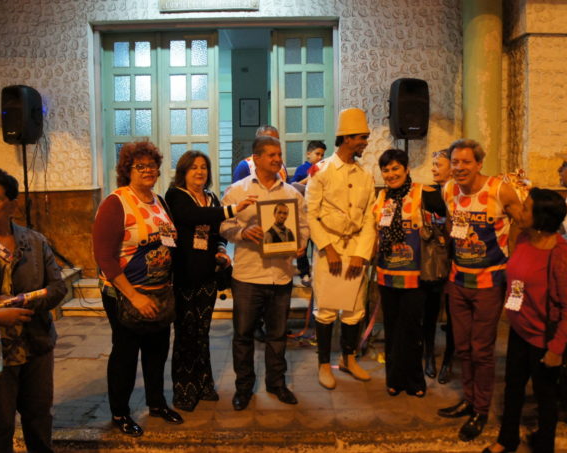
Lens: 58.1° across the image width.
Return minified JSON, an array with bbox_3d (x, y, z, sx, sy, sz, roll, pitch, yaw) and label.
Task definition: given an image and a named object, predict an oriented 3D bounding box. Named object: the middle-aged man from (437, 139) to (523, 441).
[{"bbox_3d":[1.162,0.316,2.989,0.520,1.653,0.380,0,2,27],"label":"middle-aged man"}]

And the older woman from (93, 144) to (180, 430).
[{"bbox_3d":[-0.857,0.337,2.990,0.500,1.660,0.380,-2,3,-38],"label":"older woman"}]

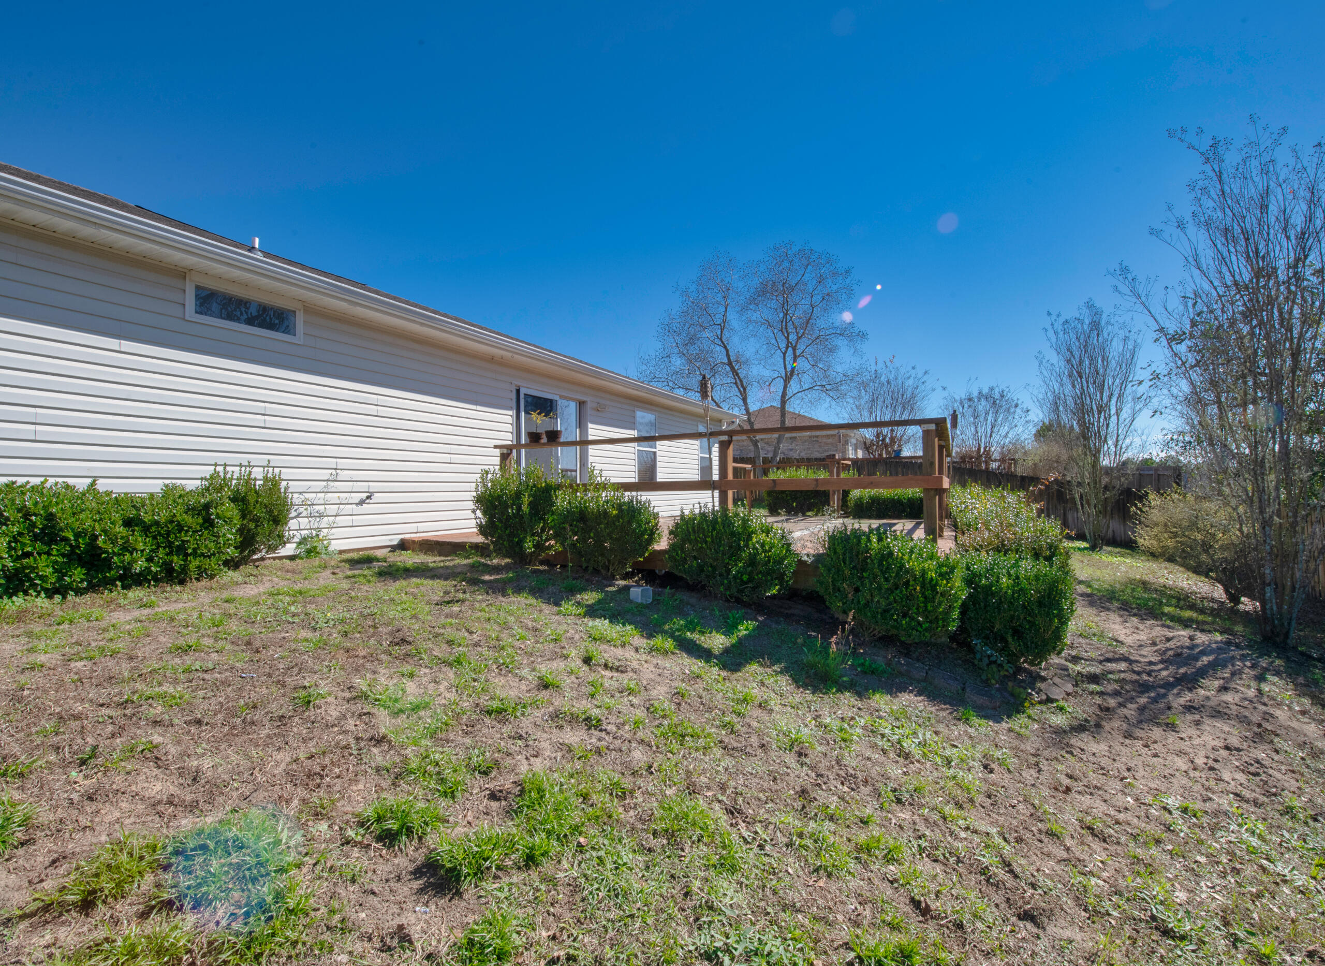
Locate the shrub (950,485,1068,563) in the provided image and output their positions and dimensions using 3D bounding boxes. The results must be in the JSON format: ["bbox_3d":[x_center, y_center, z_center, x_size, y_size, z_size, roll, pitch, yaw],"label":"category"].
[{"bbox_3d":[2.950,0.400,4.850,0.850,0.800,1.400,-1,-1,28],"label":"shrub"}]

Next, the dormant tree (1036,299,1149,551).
[{"bbox_3d":[10.100,-1.360,13.300,2.200,5.900,2.200,-1,-1,28],"label":"dormant tree"}]

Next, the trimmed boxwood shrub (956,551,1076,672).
[{"bbox_3d":[2.050,0.750,3.350,0.660,0.700,0.660,-1,-1,28],"label":"trimmed boxwood shrub"}]

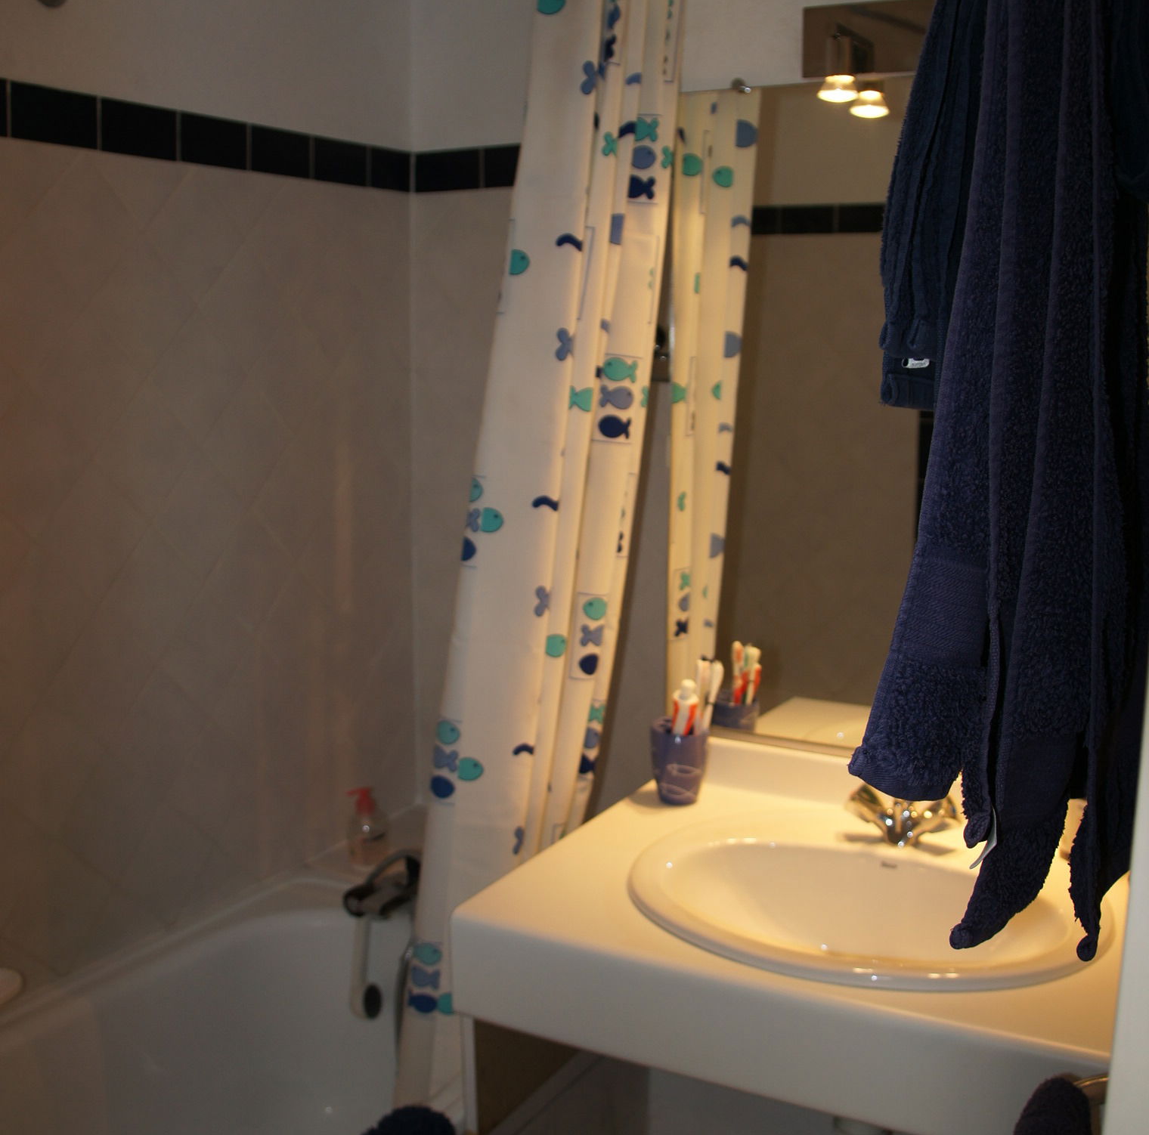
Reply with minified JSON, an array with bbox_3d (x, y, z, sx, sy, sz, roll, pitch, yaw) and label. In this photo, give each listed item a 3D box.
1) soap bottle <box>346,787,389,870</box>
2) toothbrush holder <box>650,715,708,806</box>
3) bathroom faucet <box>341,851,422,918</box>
[{"bbox_3d":[-0.381,0.471,2.364,0.068,0.148,0.065,-6,12,-30],"label":"soap bottle"},{"bbox_3d":[0.156,0.289,1.915,0.092,0.115,0.092,0,10,0],"label":"toothbrush holder"},{"bbox_3d":[-0.281,0.531,2.213,0.180,0.125,0.190,6,12,30],"label":"bathroom faucet"}]

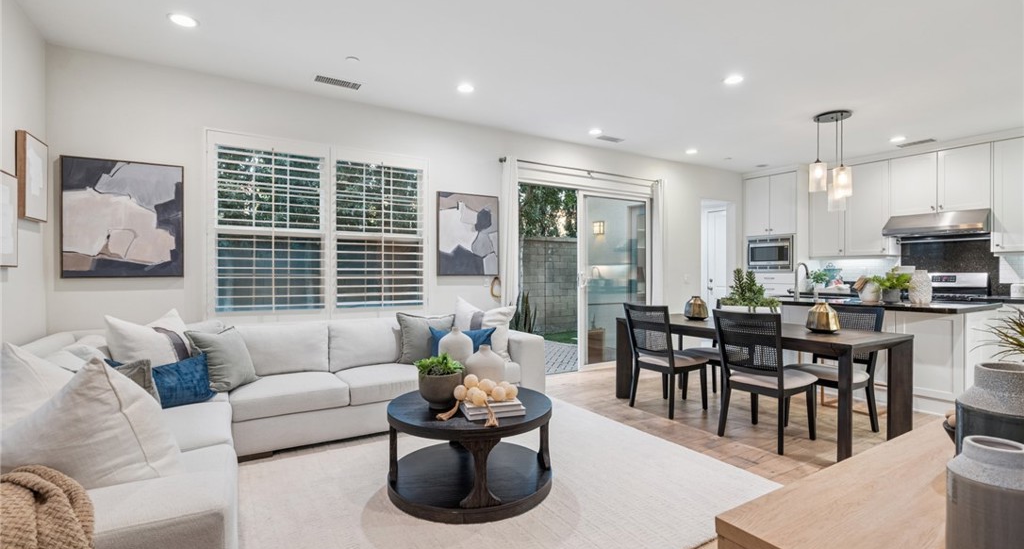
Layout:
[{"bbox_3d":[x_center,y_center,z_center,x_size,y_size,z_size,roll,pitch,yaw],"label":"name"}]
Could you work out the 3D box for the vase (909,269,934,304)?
[{"bbox_3d":[3.755,0.120,4.160,0.165,0.318,0.165,0,0,-33],"label":"vase"}]

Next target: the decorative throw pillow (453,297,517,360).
[{"bbox_3d":[-0.240,0.485,4.120,0.540,0.540,0.180,0,-14,-6],"label":"decorative throw pillow"}]

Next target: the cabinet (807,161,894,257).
[{"bbox_3d":[4.700,-0.850,6.260,0.370,1.210,0.920,0,0,-33],"label":"cabinet"}]

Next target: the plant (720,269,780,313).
[{"bbox_3d":[1.880,0.185,3.596,0.210,0.460,0.430,0,0,-31],"label":"plant"}]

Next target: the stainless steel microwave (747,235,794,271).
[{"bbox_3d":[4.010,-0.295,6.860,0.440,0.540,0.660,0,0,-33],"label":"stainless steel microwave"}]

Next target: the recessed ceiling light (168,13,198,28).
[{"bbox_3d":[-2.020,-1.552,2.800,0.162,0.030,0.162,0,0,0],"label":"recessed ceiling light"}]

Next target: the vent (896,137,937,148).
[{"bbox_3d":[4.865,-1.570,5.471,0.160,0.020,0.335,0,0,-31],"label":"vent"}]

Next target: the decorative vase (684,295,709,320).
[{"bbox_3d":[1.716,0.318,4.229,0.205,0.215,0.205,0,0,-31],"label":"decorative vase"}]

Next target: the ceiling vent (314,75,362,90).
[{"bbox_3d":[-1.437,-1.573,3.767,0.365,0.020,0.140,0,0,-31],"label":"ceiling vent"}]

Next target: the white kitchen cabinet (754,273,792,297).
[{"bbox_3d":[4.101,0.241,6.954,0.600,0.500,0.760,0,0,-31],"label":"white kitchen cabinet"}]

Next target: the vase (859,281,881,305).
[{"bbox_3d":[3.356,0.162,4.265,0.165,0.210,0.165,0,0,-31],"label":"vase"}]

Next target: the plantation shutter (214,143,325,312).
[{"bbox_3d":[-1.980,-0.371,3.774,0.820,1.360,0.080,0,0,-31],"label":"plantation shutter"}]

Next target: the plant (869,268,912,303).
[{"bbox_3d":[3.584,0.106,4.320,0.320,0.335,0.320,0,0,-33],"label":"plant"}]

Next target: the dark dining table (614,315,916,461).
[{"bbox_3d":[1.890,0.800,3.744,0.910,0.750,1.930,0,0,-31],"label":"dark dining table"}]

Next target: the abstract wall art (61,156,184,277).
[{"bbox_3d":[-2.819,-0.398,3.324,0.691,0.851,0.045,0,0,-31],"label":"abstract wall art"}]

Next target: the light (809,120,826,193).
[{"bbox_3d":[3.093,-1.193,4.588,0.140,0.735,0.140,0,0,-31],"label":"light"}]

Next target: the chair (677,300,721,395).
[{"bbox_3d":[1.921,0.720,4.204,0.570,0.910,0.480,0,0,-31],"label":"chair"}]

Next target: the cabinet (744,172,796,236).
[{"bbox_3d":[4.094,-1.039,6.944,0.580,0.910,0.775,0,0,-31],"label":"cabinet"}]

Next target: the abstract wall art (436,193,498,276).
[{"bbox_3d":[-0.440,-0.405,4.670,0.675,0.835,0.045,0,0,-31],"label":"abstract wall art"}]

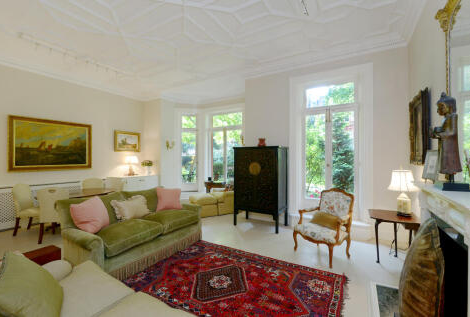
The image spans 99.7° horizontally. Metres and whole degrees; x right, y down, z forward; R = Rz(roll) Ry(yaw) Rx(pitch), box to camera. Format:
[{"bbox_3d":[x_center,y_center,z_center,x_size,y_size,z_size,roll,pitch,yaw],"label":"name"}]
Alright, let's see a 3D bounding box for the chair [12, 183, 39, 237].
[{"bbox_3d":[-4.018,0.995,4.018,0.570,0.969,0.474,0,0,-14],"label":"chair"}]

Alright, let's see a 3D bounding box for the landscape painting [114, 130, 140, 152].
[{"bbox_3d":[-3.270,-0.495,6.040,0.060,0.610,0.790,0,0,33],"label":"landscape painting"}]

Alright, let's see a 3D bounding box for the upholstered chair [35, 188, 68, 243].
[{"bbox_3d":[-3.256,0.998,3.715,0.481,0.965,0.570,0,0,-16],"label":"upholstered chair"}]

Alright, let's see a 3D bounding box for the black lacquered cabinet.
[{"bbox_3d":[0.568,0.623,4.388,0.995,1.714,0.533,0,0,32],"label":"black lacquered cabinet"}]

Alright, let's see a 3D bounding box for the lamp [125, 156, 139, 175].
[{"bbox_3d":[-3.234,0.274,6.216,0.422,0.622,0.422,0,0,32],"label":"lamp"}]

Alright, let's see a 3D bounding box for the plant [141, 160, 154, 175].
[{"bbox_3d":[-2.856,0.337,6.482,0.355,0.481,0.370,0,0,32],"label":"plant"}]

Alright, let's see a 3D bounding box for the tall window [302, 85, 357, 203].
[{"bbox_3d":[1.852,-0.270,3.909,0.960,2.300,0.120,0,0,28],"label":"tall window"}]

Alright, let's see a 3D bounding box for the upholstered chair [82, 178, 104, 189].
[{"bbox_3d":[-3.390,1.010,4.900,0.600,0.980,0.520,0,0,33],"label":"upholstered chair"}]

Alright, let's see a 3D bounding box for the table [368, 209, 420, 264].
[{"bbox_3d":[2.370,1.180,3.010,0.560,0.640,0.540,0,0,30],"label":"table"}]

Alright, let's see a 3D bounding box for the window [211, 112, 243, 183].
[{"bbox_3d":[-0.260,-0.280,6.390,1.180,2.260,0.120,0,0,28],"label":"window"}]

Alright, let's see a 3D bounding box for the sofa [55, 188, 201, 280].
[{"bbox_3d":[-1.515,1.050,3.160,1.000,0.900,1.800,0,0,32],"label":"sofa"}]

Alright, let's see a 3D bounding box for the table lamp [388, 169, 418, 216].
[{"bbox_3d":[2.620,0.505,3.090,0.390,0.720,0.390,0,0,30],"label":"table lamp"}]

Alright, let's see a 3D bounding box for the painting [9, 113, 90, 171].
[{"bbox_3d":[-4.386,-0.317,4.853,0.059,1.199,1.547,0,0,32],"label":"painting"}]

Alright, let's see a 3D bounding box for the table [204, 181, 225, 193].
[{"bbox_3d":[-0.607,1.112,6.216,0.562,0.736,0.400,0,0,32],"label":"table"}]

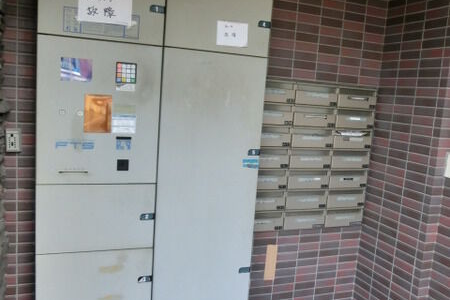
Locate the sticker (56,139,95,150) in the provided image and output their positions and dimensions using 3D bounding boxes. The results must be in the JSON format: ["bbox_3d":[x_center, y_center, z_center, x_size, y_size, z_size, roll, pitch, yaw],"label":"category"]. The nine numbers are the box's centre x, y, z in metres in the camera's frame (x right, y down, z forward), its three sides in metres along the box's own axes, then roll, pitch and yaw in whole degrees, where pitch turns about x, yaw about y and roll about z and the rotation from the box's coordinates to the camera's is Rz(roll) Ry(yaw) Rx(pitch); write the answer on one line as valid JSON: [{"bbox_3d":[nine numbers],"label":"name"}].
[{"bbox_3d":[-0.624,-0.020,1.729,0.152,0.036,0.005,1,8,-21],"label":"sticker"}]

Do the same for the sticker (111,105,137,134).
[{"bbox_3d":[-0.434,-0.133,1.784,0.103,0.125,0.005,1,8,-21],"label":"sticker"}]

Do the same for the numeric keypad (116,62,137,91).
[{"bbox_3d":[-0.419,-0.310,1.760,0.089,0.121,0.005,1,8,-21],"label":"numeric keypad"}]

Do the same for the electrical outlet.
[{"bbox_3d":[-0.932,-0.044,1.834,0.059,0.106,0.025,1,8,-21],"label":"electrical outlet"}]

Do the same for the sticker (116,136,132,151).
[{"bbox_3d":[-0.441,-0.029,1.798,0.065,0.059,0.005,1,8,-21],"label":"sticker"}]

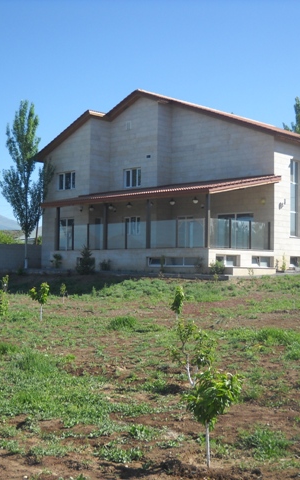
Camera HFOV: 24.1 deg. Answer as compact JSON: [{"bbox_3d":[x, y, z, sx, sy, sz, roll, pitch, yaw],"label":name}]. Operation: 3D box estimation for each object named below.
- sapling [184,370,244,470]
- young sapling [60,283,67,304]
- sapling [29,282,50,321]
[{"bbox_3d":[0.497,1.396,5.516,0.470,0.770,0.456,0,-2,5],"label":"sapling"},{"bbox_3d":[-2.881,1.782,23.400,0.200,0.733,0.200,1,-2,0],"label":"young sapling"},{"bbox_3d":[-3.101,1.740,19.805,0.583,1.082,0.565,1,-3,-9],"label":"sapling"}]

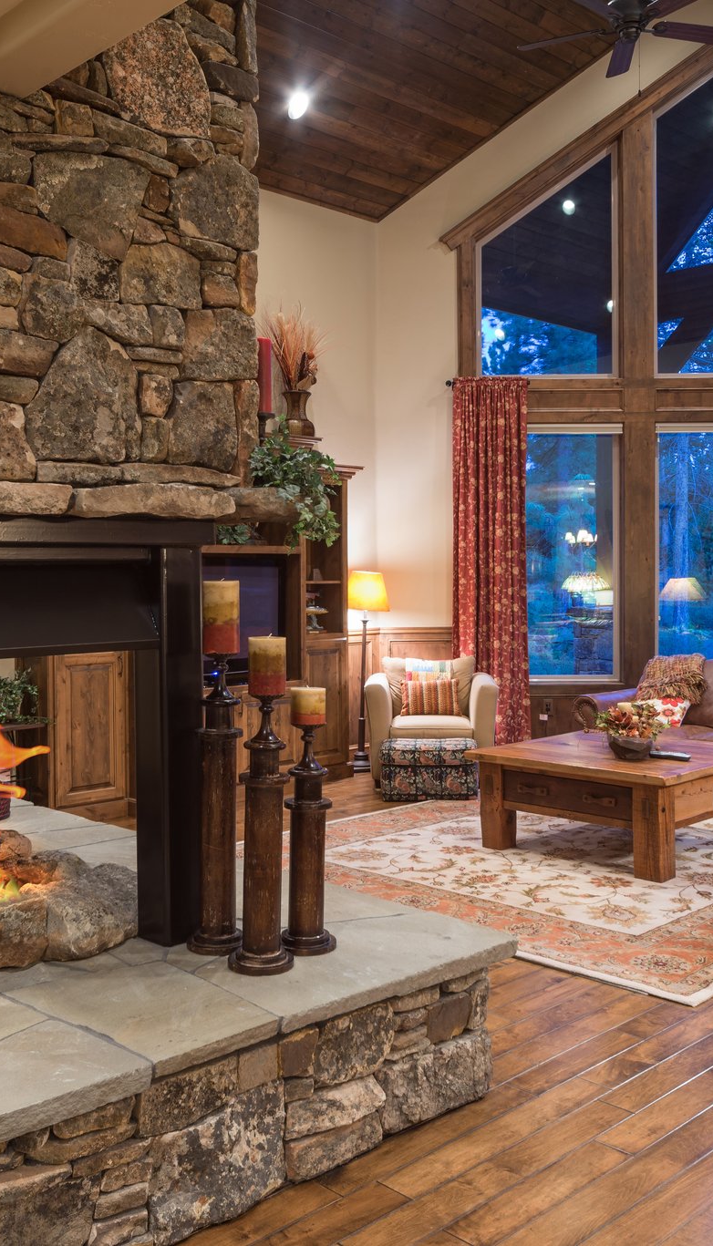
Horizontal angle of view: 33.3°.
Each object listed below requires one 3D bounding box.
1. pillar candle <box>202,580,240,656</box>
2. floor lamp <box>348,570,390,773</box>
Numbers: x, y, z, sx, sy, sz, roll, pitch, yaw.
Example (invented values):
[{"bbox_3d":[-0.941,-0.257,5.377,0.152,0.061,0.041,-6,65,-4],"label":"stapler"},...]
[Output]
[{"bbox_3d":[-0.349,-0.012,3.095,0.095,0.192,0.095,0,2,0],"label":"pillar candle"},{"bbox_3d":[0.085,0.340,8.684,0.329,1.454,0.329,0,3,0],"label":"floor lamp"}]

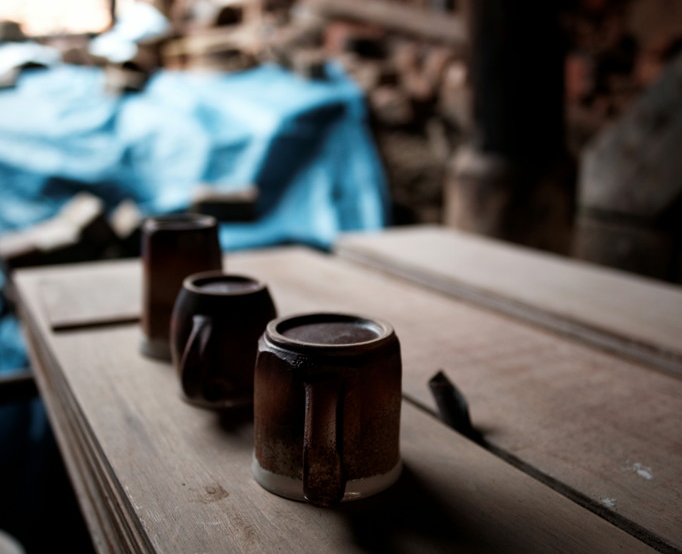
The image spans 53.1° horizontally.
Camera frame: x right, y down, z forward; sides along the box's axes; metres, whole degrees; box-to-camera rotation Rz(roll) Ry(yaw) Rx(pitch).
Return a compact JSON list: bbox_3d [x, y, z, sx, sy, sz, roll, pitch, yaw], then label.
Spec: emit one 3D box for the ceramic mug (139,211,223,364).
[{"bbox_3d":[-0.139,0.008,0.595,0.071,0.113,0.071,-1,14,-13],"label":"ceramic mug"}]

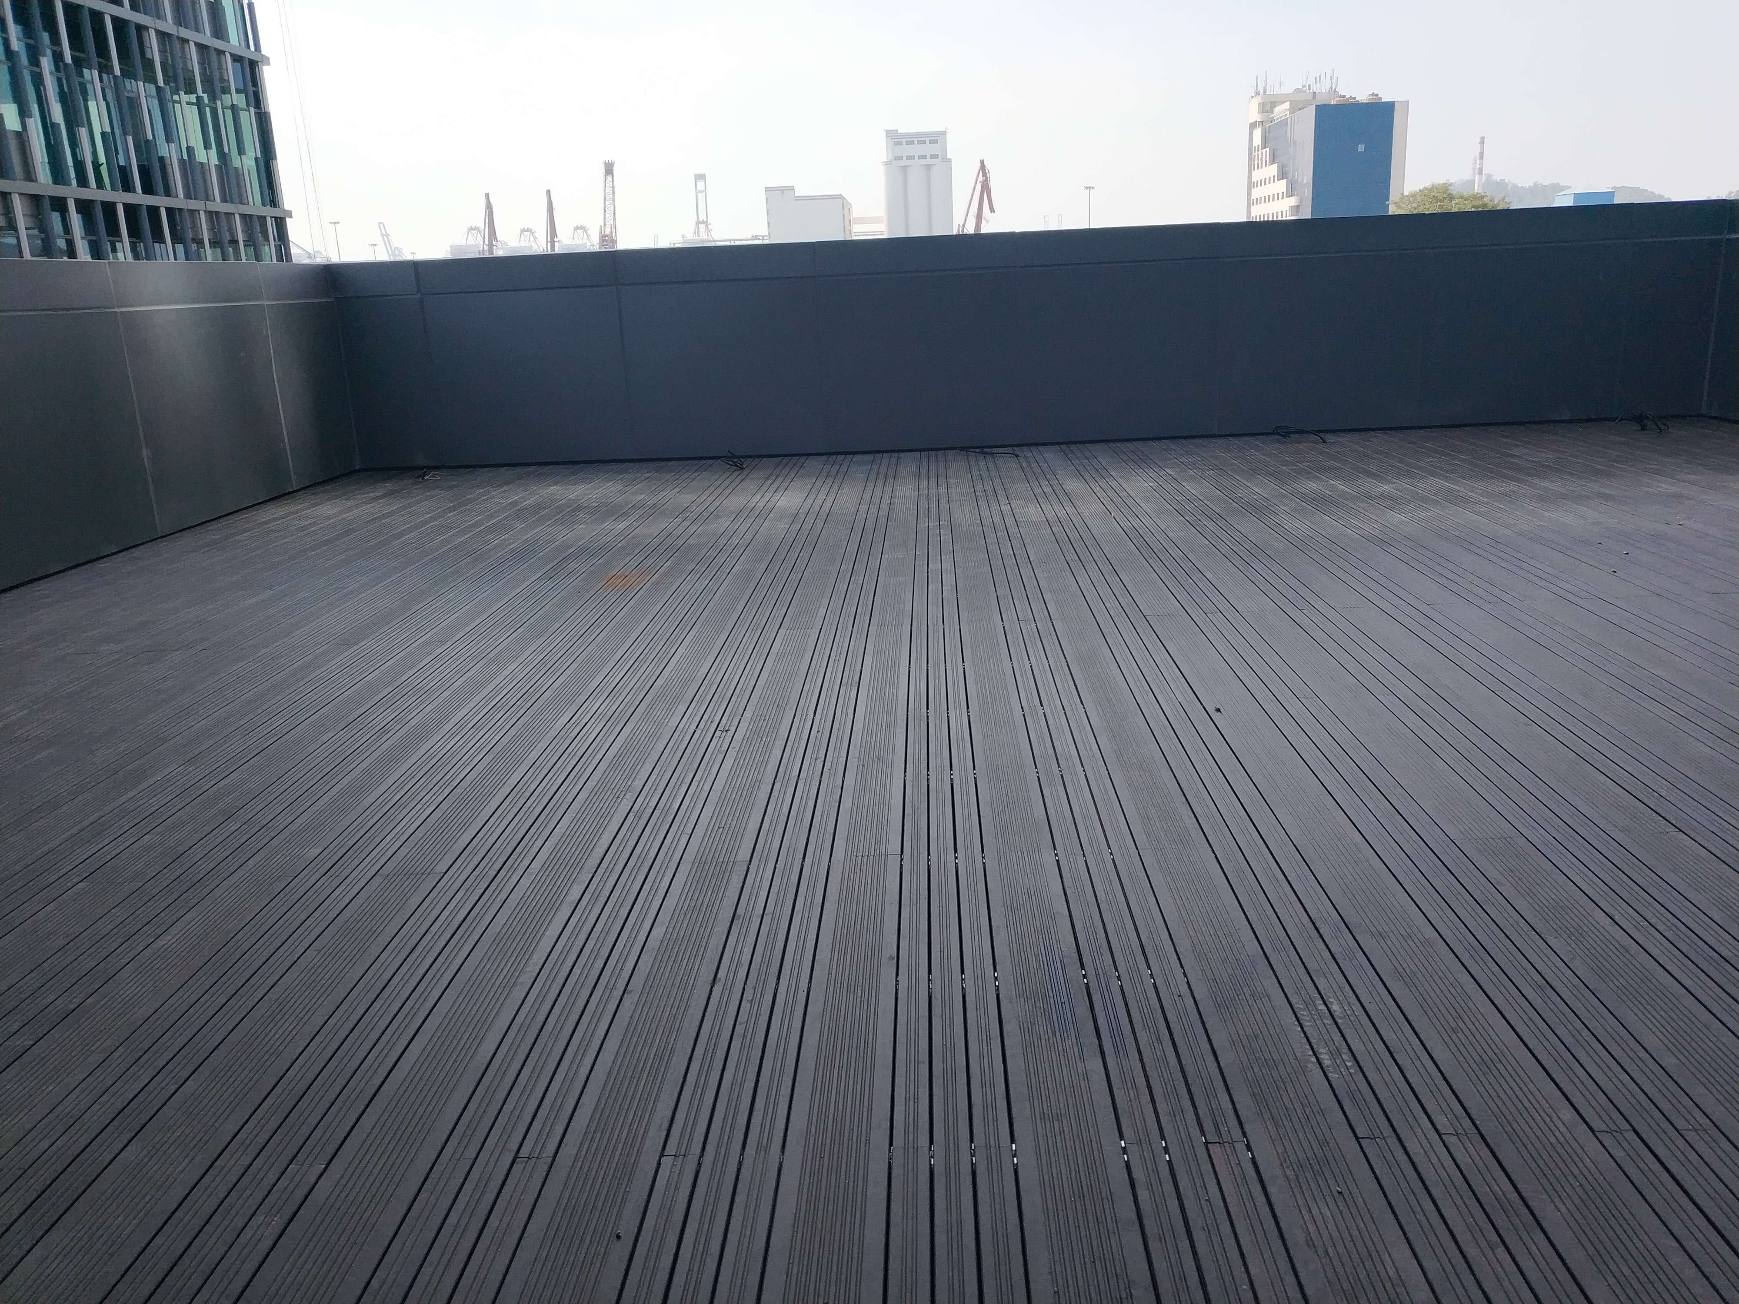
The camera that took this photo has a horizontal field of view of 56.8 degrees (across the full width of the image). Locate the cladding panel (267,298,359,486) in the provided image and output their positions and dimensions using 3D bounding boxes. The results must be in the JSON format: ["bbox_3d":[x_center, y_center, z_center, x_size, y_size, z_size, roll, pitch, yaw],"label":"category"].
[{"bbox_3d":[-3.775,-1.784,11.000,0.040,1.193,1.130,-2,13,2],"label":"cladding panel"}]

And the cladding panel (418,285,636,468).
[{"bbox_3d":[-2.432,-1.964,11.512,1.398,1.193,0.040,-2,13,2],"label":"cladding panel"}]

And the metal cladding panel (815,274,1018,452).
[{"bbox_3d":[0.334,-2.063,11.391,1.418,1.193,0.040,-2,13,2],"label":"metal cladding panel"}]

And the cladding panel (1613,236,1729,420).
[{"bbox_3d":[5.554,-2.250,11.164,0.666,1.193,0.040,-2,13,2],"label":"cladding panel"}]

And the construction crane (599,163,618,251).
[{"bbox_3d":[-79.632,-128.142,515.400,9.000,55.189,16.000,-2,13,2],"label":"construction crane"}]

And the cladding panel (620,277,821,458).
[{"bbox_3d":[-1.054,-2.014,11.452,1.338,1.193,0.040,-2,13,2],"label":"cladding panel"}]

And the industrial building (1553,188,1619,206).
[{"bbox_3d":[115.905,-70.422,260.000,8.500,10.000,8.500,1,14,15],"label":"industrial building"}]

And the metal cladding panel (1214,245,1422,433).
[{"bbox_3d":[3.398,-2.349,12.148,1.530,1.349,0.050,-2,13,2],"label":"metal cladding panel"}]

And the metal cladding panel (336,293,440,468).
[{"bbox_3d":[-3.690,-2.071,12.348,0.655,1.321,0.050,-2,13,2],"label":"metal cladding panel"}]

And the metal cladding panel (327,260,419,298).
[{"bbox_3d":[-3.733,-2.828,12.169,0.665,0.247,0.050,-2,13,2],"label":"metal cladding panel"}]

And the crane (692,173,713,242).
[{"bbox_3d":[-119.053,-294.959,1150.000,22.000,98.000,40.000,-4,13,-7],"label":"crane"}]

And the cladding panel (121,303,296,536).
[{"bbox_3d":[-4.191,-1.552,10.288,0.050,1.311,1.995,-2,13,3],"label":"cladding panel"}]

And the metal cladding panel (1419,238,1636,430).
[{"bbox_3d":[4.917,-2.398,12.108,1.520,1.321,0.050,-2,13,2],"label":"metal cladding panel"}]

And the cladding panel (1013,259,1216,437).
[{"bbox_3d":[1.744,-2.114,11.330,1.382,1.193,0.040,-2,13,2],"label":"cladding panel"}]

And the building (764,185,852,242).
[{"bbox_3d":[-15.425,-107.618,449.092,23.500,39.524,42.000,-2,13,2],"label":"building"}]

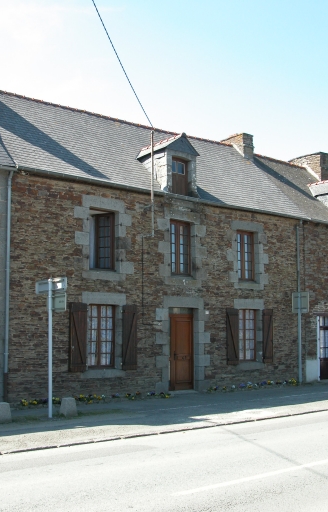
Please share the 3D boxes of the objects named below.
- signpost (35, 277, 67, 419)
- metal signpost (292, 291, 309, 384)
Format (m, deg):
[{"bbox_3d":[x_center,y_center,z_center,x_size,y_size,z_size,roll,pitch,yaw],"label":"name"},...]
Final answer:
[{"bbox_3d":[-2.394,1.960,14.537,0.140,2.930,1.270,6,-9,-40],"label":"signpost"},{"bbox_3d":[4.523,2.683,22.477,0.130,3.030,0.700,6,-9,-40],"label":"metal signpost"}]

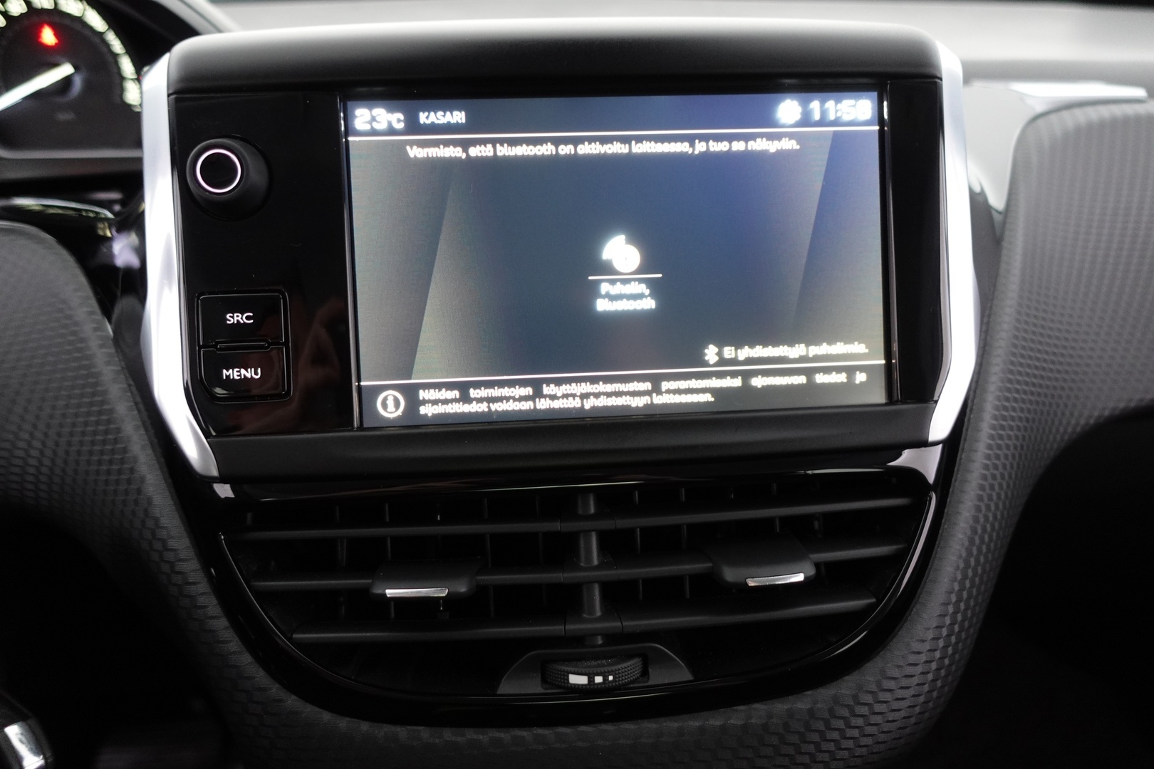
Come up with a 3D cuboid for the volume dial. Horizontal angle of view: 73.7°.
[{"bbox_3d":[-0.096,-0.057,0.209,0.023,0.023,0.011,-3,1,-4],"label":"volume dial"}]

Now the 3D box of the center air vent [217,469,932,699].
[{"bbox_3d":[0.004,0.056,0.227,0.203,0.064,0.034,-3,1,-4],"label":"center air vent"}]

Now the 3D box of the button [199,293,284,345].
[{"bbox_3d":[-0.093,-0.018,0.214,0.022,0.014,0.004,-3,1,-4],"label":"button"}]

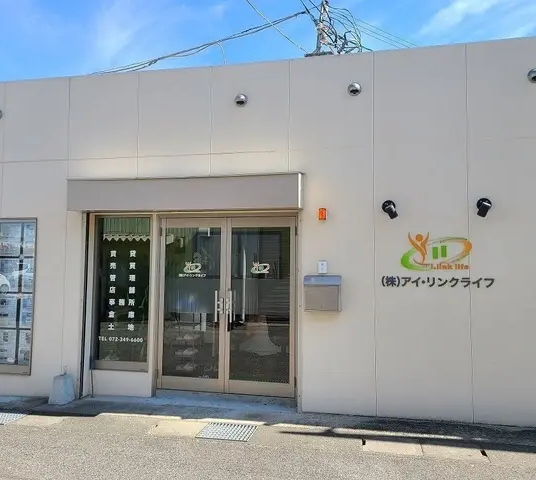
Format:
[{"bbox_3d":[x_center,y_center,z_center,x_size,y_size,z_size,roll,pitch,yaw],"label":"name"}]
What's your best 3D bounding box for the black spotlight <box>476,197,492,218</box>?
[{"bbox_3d":[2.171,-0.321,4.815,0.150,0.180,0.170,0,-4,12],"label":"black spotlight"}]

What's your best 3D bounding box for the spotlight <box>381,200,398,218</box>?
[{"bbox_3d":[1.271,-0.314,4.998,0.150,0.180,0.170,0,-4,12],"label":"spotlight"}]

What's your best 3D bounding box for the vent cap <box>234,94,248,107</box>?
[{"bbox_3d":[-0.300,-1.584,5.457,0.142,0.138,0.085,0,-4,12],"label":"vent cap"}]

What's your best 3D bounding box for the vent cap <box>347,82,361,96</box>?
[{"bbox_3d":[0.941,-1.630,5.207,0.142,0.138,0.085,0,-4,12],"label":"vent cap"}]

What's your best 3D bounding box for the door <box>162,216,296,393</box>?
[{"bbox_3d":[-0.505,0.756,5.687,1.661,2.075,0.080,0,-4,12],"label":"door"}]

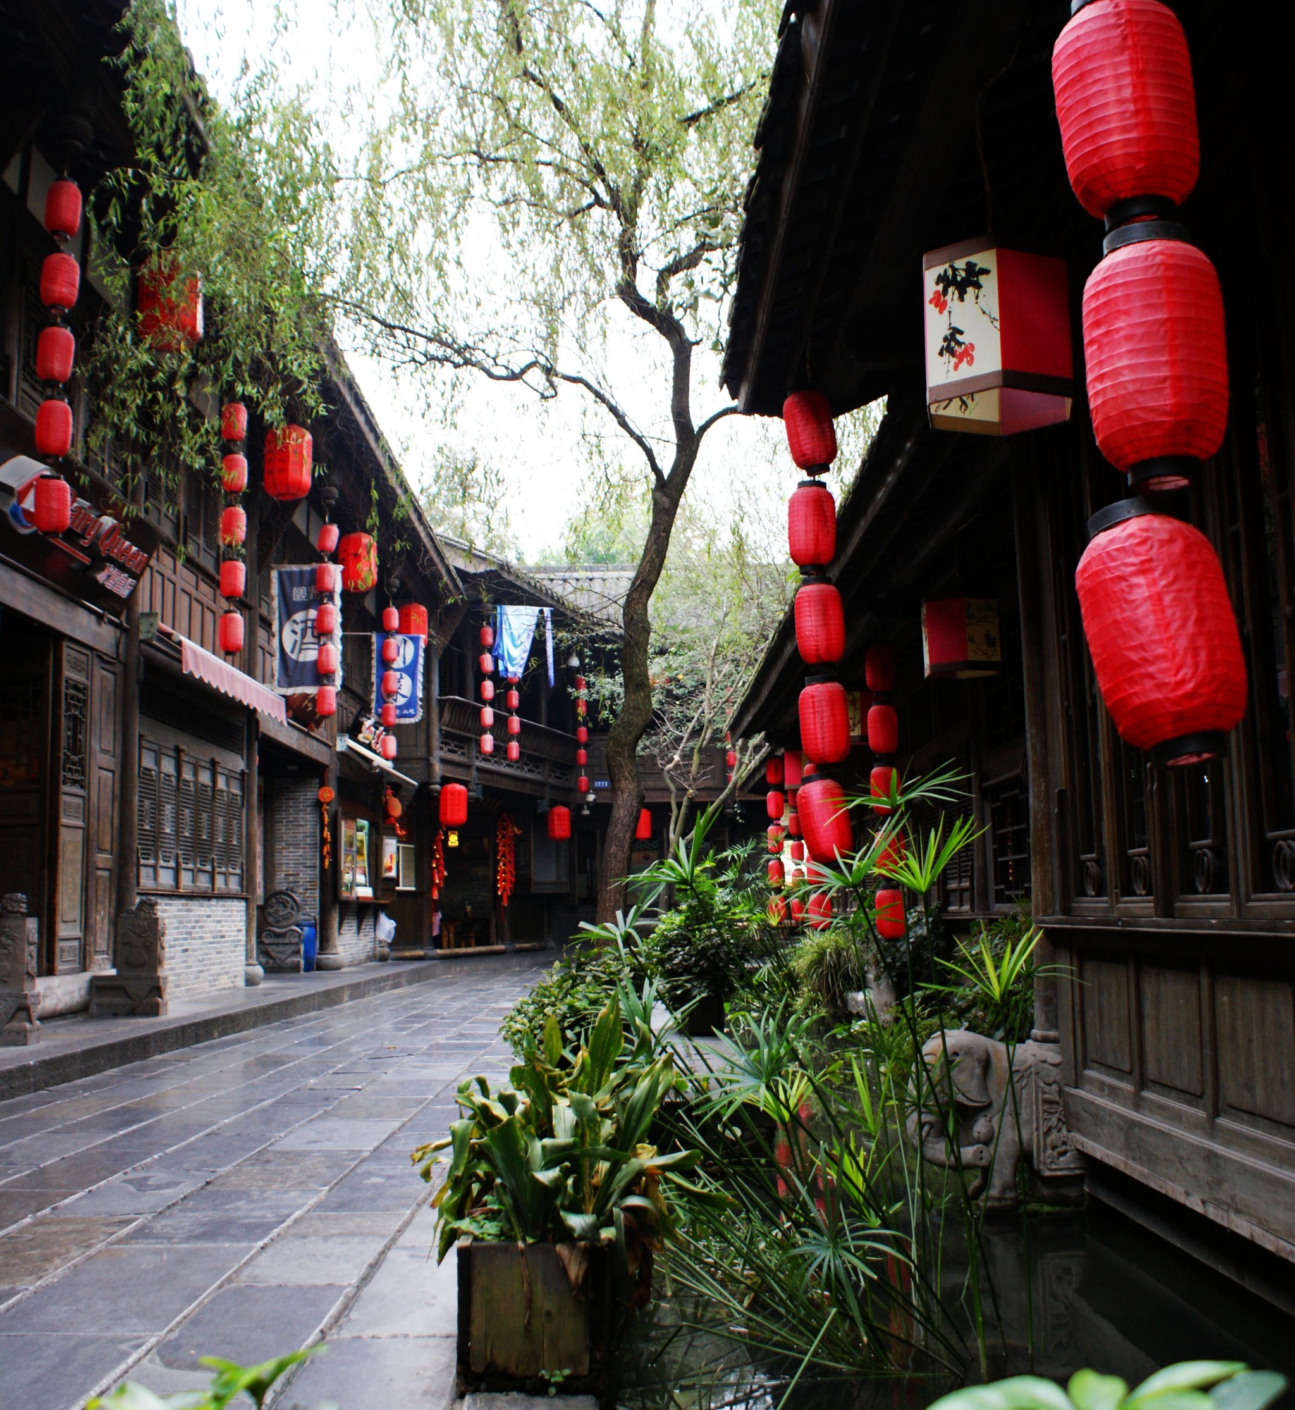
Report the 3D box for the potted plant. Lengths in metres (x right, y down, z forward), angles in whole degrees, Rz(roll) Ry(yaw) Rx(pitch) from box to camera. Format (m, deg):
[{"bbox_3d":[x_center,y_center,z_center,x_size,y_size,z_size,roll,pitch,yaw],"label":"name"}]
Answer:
[{"bbox_3d":[-0.188,1.050,3.250,0.640,0.770,0.560,-1,-8,-1],"label":"potted plant"}]

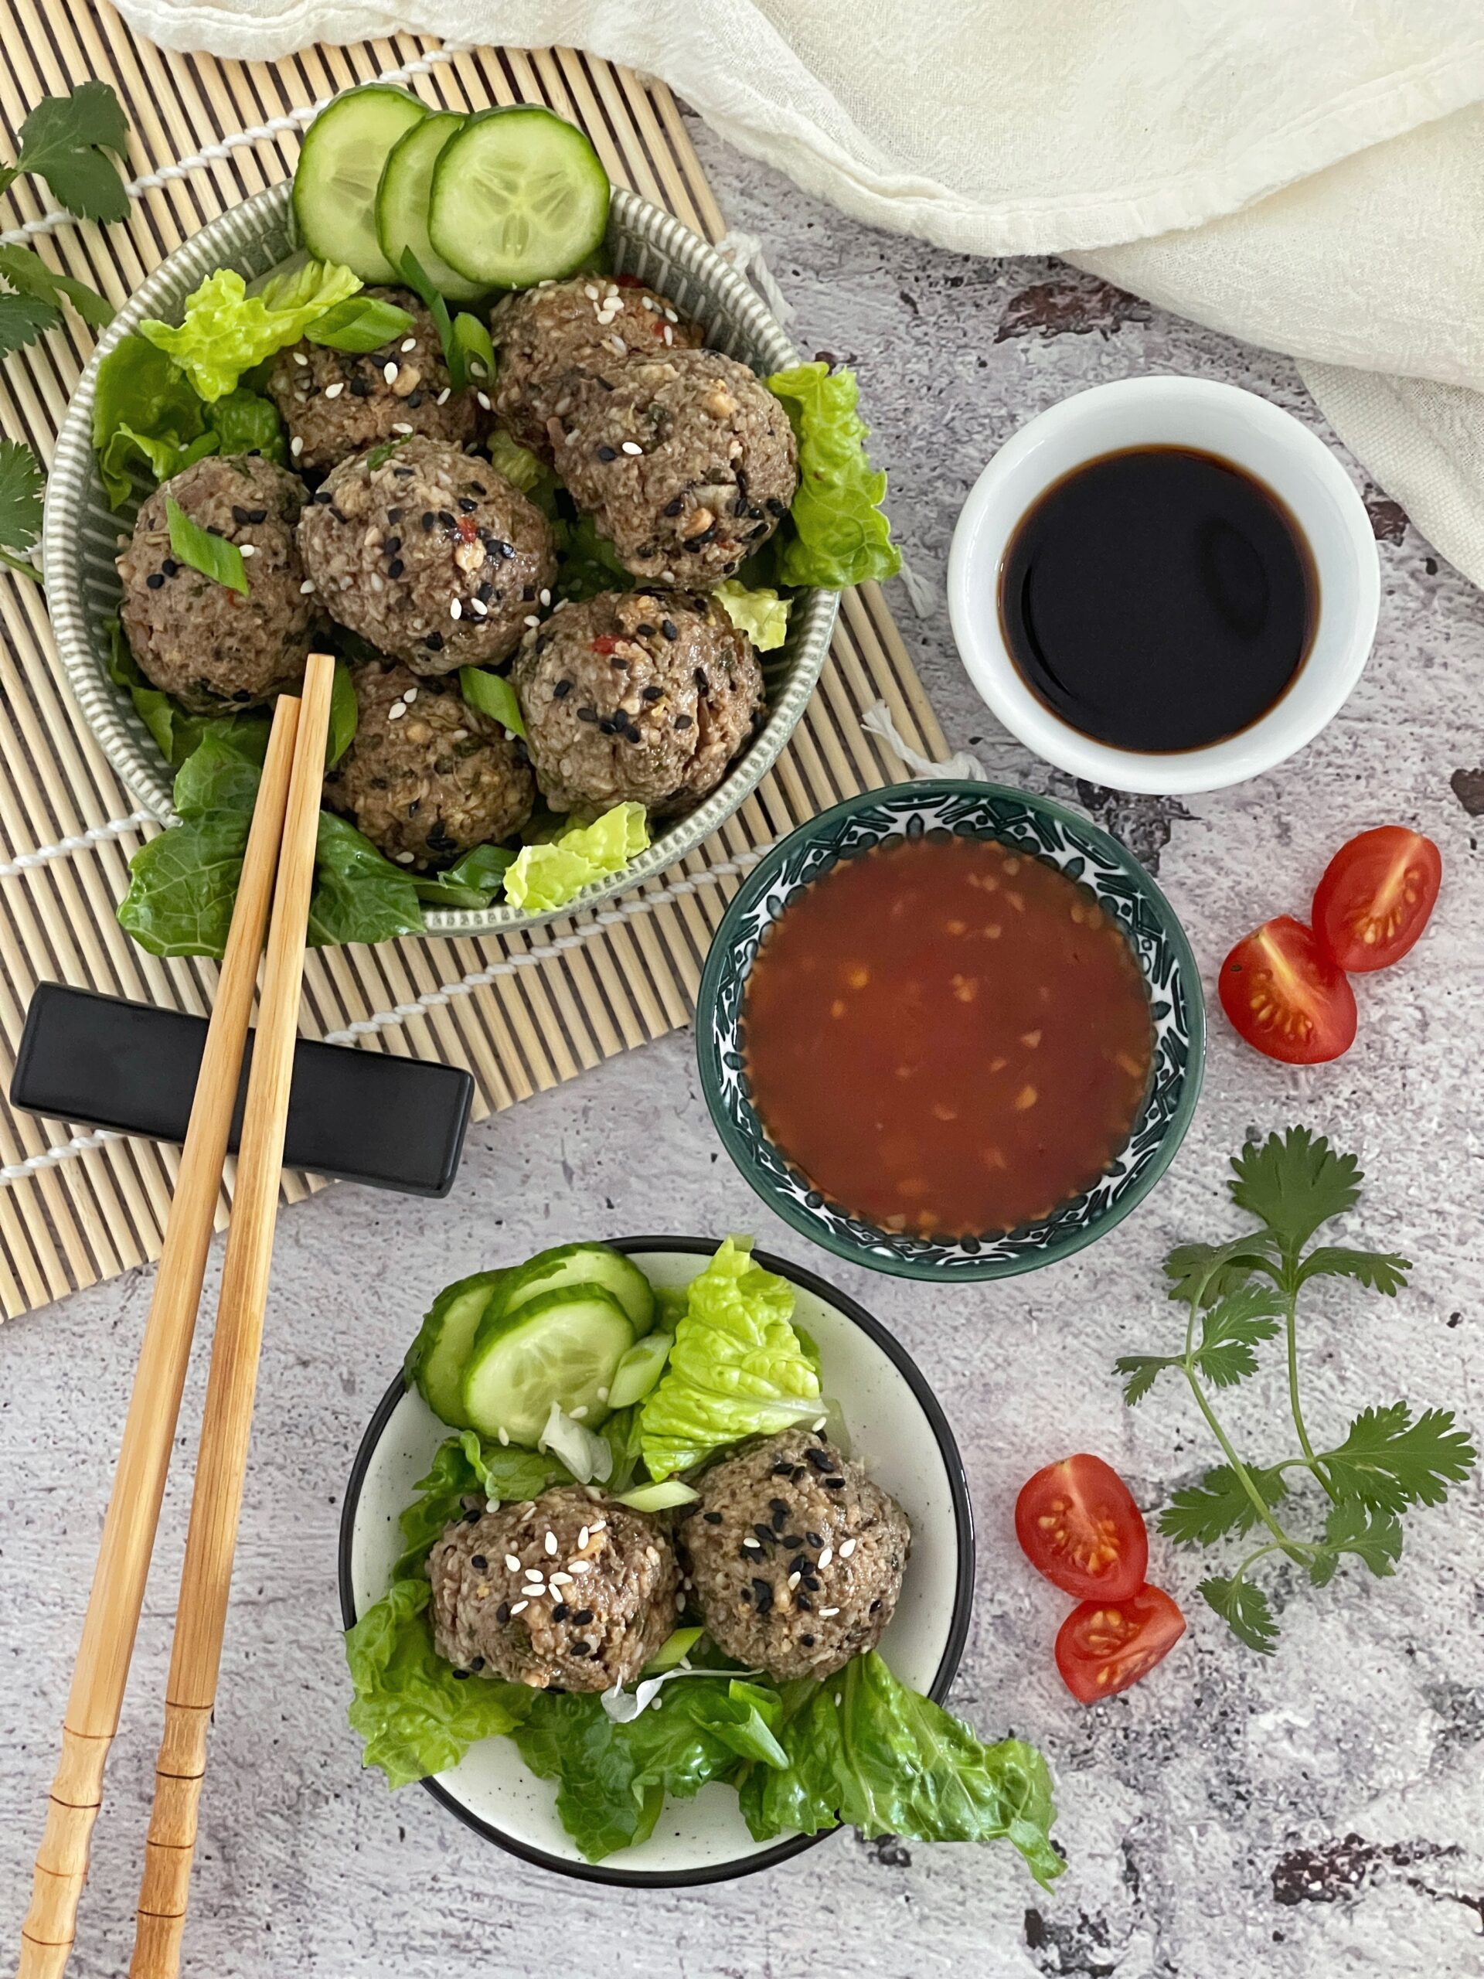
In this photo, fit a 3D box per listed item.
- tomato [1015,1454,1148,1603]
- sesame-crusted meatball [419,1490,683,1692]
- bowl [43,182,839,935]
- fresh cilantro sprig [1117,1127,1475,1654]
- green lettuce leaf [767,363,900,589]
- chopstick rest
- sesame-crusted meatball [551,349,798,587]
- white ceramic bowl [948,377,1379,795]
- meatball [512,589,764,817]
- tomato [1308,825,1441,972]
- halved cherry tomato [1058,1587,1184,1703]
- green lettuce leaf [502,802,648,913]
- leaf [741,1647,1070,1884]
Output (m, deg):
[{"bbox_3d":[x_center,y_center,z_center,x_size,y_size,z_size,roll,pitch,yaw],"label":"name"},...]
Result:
[{"bbox_3d":[0.058,0.092,0.626,0.021,0.013,0.025,-26,81,-3],"label":"tomato"},{"bbox_3d":[-0.030,0.095,0.577,0.040,0.033,0.033,0,80,1],"label":"sesame-crusted meatball"},{"bbox_3d":[-0.048,-0.071,0.629,0.132,0.053,0.132,0,81,1],"label":"bowl"},{"bbox_3d":[0.095,0.069,0.627,0.058,0.016,0.088,-8,81,0],"label":"fresh cilantro sprig"},{"bbox_3d":[0.015,-0.086,0.609,0.027,0.026,0.039,-7,81,0],"label":"green lettuce leaf"},{"bbox_3d":[-0.083,0.017,0.609,0.073,0.013,0.021,10,80,3],"label":"chopstick rest"},{"bbox_3d":[-0.011,-0.085,0.598,0.040,0.037,0.038,0,80,1],"label":"sesame-crusted meatball"},{"bbox_3d":[0.070,-0.065,0.615,0.071,0.030,0.071,0,80,1],"label":"white ceramic bowl"},{"bbox_3d":[-0.017,-0.047,0.598,0.040,0.036,0.037,0,80,1],"label":"meatball"},{"bbox_3d":[0.111,-0.016,0.640,0.020,0.015,0.026,28,83,6],"label":"tomato"},{"bbox_3d":[0.061,0.105,0.592,0.022,0.013,0.018,-38,81,-5],"label":"halved cherry tomato"},{"bbox_3d":[-0.027,-0.021,0.585,0.025,0.012,0.013,-33,81,-5],"label":"green lettuce leaf"},{"bbox_3d":[0.027,0.130,0.613,0.057,0.023,0.039,8,81,3],"label":"leaf"}]

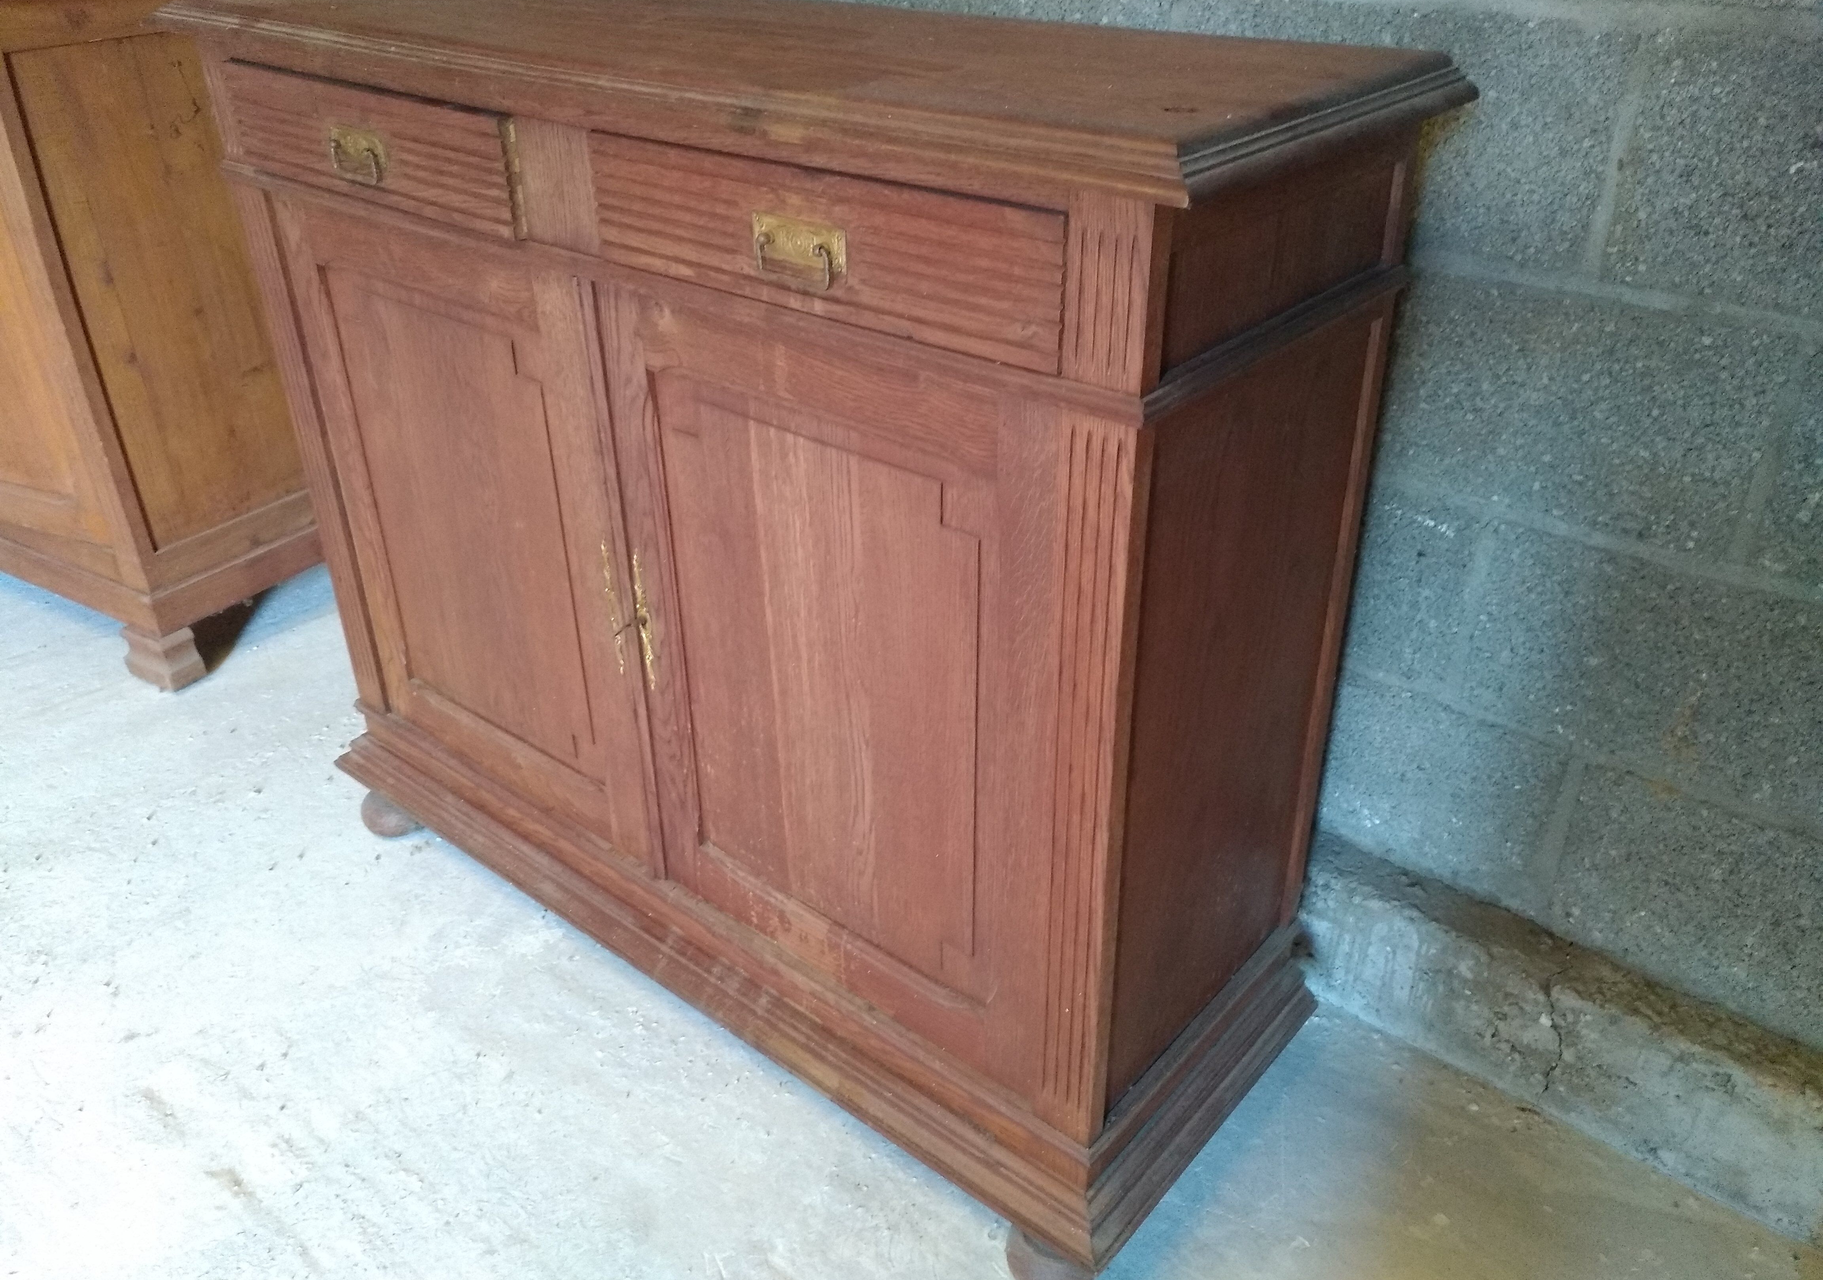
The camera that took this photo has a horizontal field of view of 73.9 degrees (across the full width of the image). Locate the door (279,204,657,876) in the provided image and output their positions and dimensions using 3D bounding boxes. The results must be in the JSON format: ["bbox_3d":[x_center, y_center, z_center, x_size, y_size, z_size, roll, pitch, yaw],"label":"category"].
[{"bbox_3d":[-0.513,-0.126,1.445,0.563,0.700,0.045,21,35,33],"label":"door"}]

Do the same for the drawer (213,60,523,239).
[{"bbox_3d":[-0.461,-0.596,1.378,0.489,0.115,0.338,21,35,33],"label":"drawer"}]

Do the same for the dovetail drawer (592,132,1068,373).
[{"bbox_3d":[0.028,-0.394,1.076,0.491,0.113,0.338,21,35,33],"label":"dovetail drawer"}]

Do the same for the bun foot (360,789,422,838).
[{"bbox_3d":[-0.777,0.241,1.824,0.087,0.104,0.087,21,35,33],"label":"bun foot"}]

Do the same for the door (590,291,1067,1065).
[{"bbox_3d":[-0.080,0.052,1.178,0.516,0.702,0.045,21,35,33],"label":"door"}]

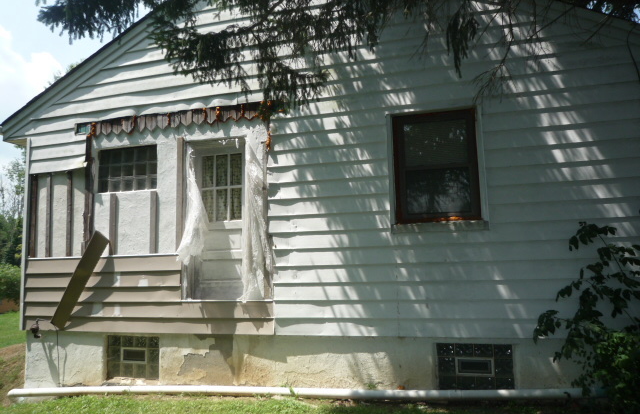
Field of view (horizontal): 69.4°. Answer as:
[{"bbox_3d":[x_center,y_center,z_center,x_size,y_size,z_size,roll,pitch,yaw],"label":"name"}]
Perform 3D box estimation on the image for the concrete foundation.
[{"bbox_3d":[-0.597,1.929,5.787,7.263,0.698,0.250,-3,-6,13],"label":"concrete foundation"}]

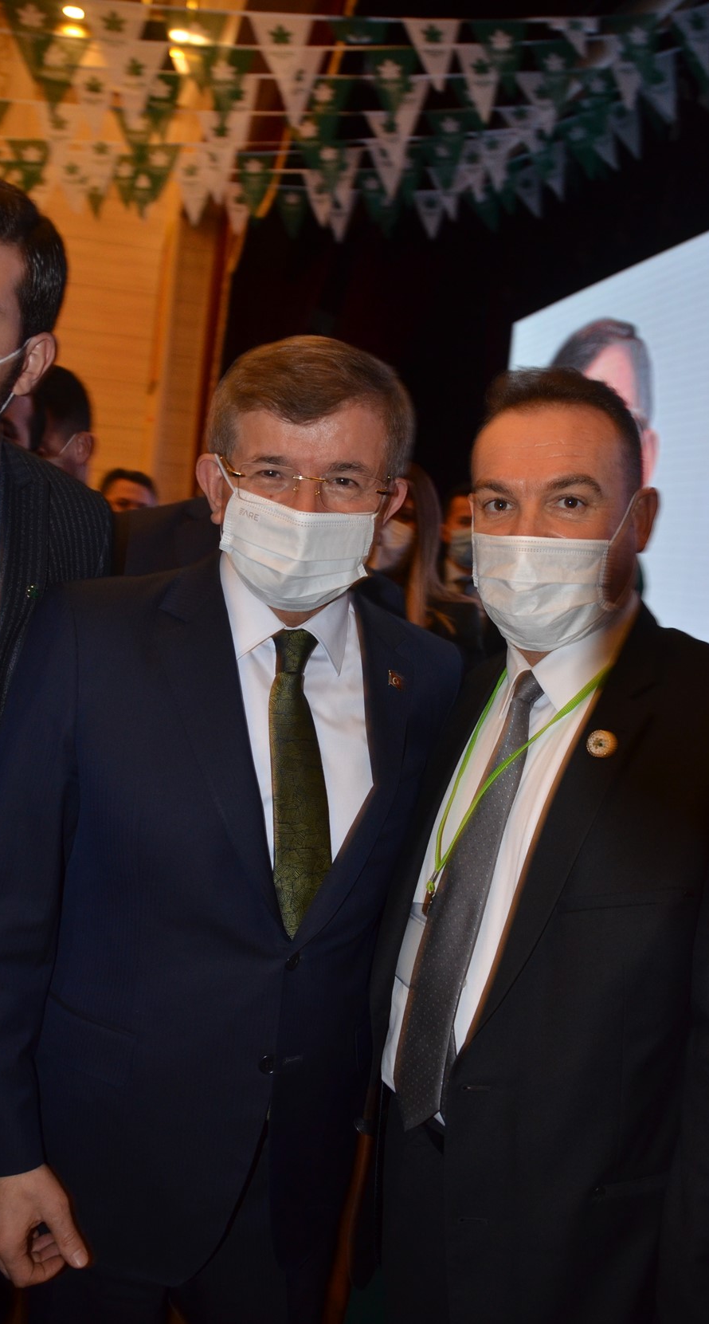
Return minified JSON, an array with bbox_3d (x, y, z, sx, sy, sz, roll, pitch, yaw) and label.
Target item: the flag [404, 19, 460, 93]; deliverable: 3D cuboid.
[{"bbox_3d":[0.328,-2.689,4.414,0.245,0.300,0.020,3,6,-18],"label":"flag"}]

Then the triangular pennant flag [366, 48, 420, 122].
[{"bbox_3d":[0.156,-2.321,3.980,0.210,0.300,0.020,4,5,6],"label":"triangular pennant flag"}]

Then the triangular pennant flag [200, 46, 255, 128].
[{"bbox_3d":[-0.573,-2.510,4.338,0.245,0.300,0.020,3,6,-18],"label":"triangular pennant flag"}]

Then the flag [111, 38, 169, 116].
[{"bbox_3d":[-0.853,-2.328,3.950,0.215,0.300,0.020,4,5,6],"label":"flag"}]

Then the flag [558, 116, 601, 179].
[{"bbox_3d":[1.044,-2.387,4.600,0.200,0.300,0.020,-4,5,7],"label":"flag"}]

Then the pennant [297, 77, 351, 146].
[{"bbox_3d":[-0.152,-2.525,4.577,0.245,0.300,0.020,3,6,-18],"label":"pennant"}]

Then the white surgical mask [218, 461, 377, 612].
[{"bbox_3d":[-0.053,-0.113,0.936,0.154,0.128,0.120,6,7,-8],"label":"white surgical mask"}]

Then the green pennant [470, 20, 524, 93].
[{"bbox_3d":[0.617,-2.663,4.386,0.245,0.300,0.020,3,6,-18],"label":"green pennant"}]

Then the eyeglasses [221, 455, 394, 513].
[{"bbox_3d":[-0.050,-0.166,0.952,0.144,0.045,0.137,6,7,-8],"label":"eyeglasses"}]

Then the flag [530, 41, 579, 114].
[{"bbox_3d":[0.803,-2.354,3.980,0.200,0.300,0.020,2,5,6],"label":"flag"}]

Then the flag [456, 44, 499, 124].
[{"bbox_3d":[0.490,-2.305,3.950,0.200,0.310,0.020,0,5,6],"label":"flag"}]

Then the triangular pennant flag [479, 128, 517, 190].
[{"bbox_3d":[0.674,-2.359,4.650,0.195,0.290,0.020,2,5,6],"label":"triangular pennant flag"}]

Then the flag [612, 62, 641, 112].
[{"bbox_3d":[1.078,-2.348,3.950,0.190,0.300,0.020,-1,5,6],"label":"flag"}]

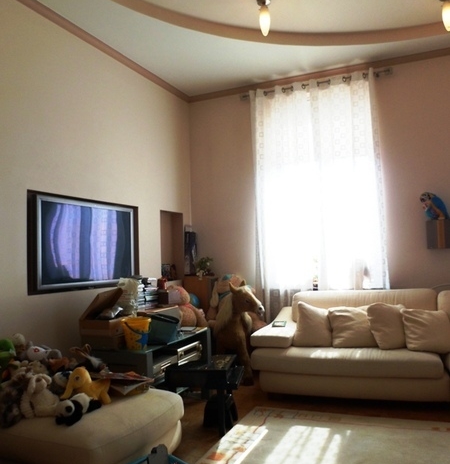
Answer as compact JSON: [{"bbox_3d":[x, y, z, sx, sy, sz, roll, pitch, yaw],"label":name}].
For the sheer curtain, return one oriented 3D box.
[{"bbox_3d":[0.980,-0.137,4.814,1.400,3.020,0.140,-3,-3,24],"label":"sheer curtain"}]

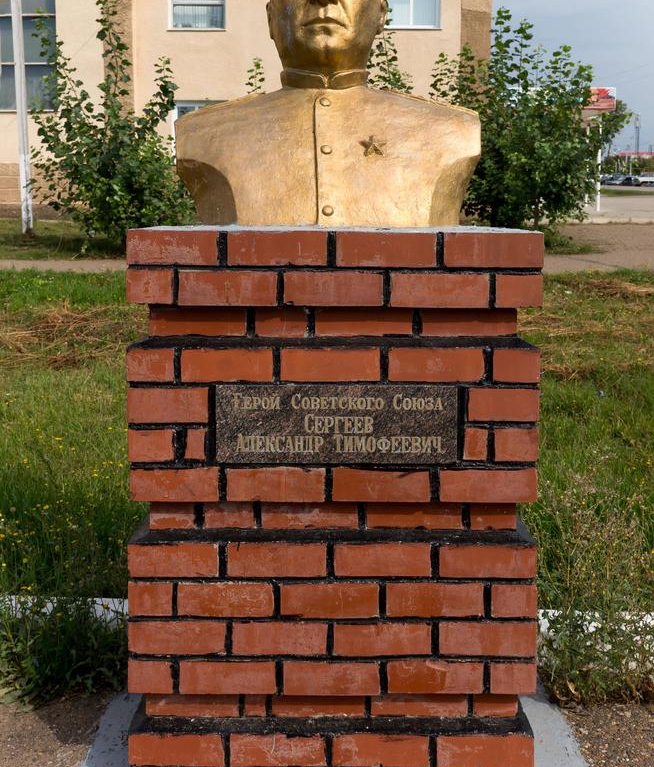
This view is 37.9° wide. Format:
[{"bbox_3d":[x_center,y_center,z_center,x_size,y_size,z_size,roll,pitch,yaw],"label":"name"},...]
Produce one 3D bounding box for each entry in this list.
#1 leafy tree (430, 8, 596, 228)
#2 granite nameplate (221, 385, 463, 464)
[{"bbox_3d":[3.192,-4.585,16.500,2.850,3.850,2.700,0,4,0],"label":"leafy tree"},{"bbox_3d":[0.026,0.101,2.385,0.605,0.200,0.035,0,4,0],"label":"granite nameplate"}]

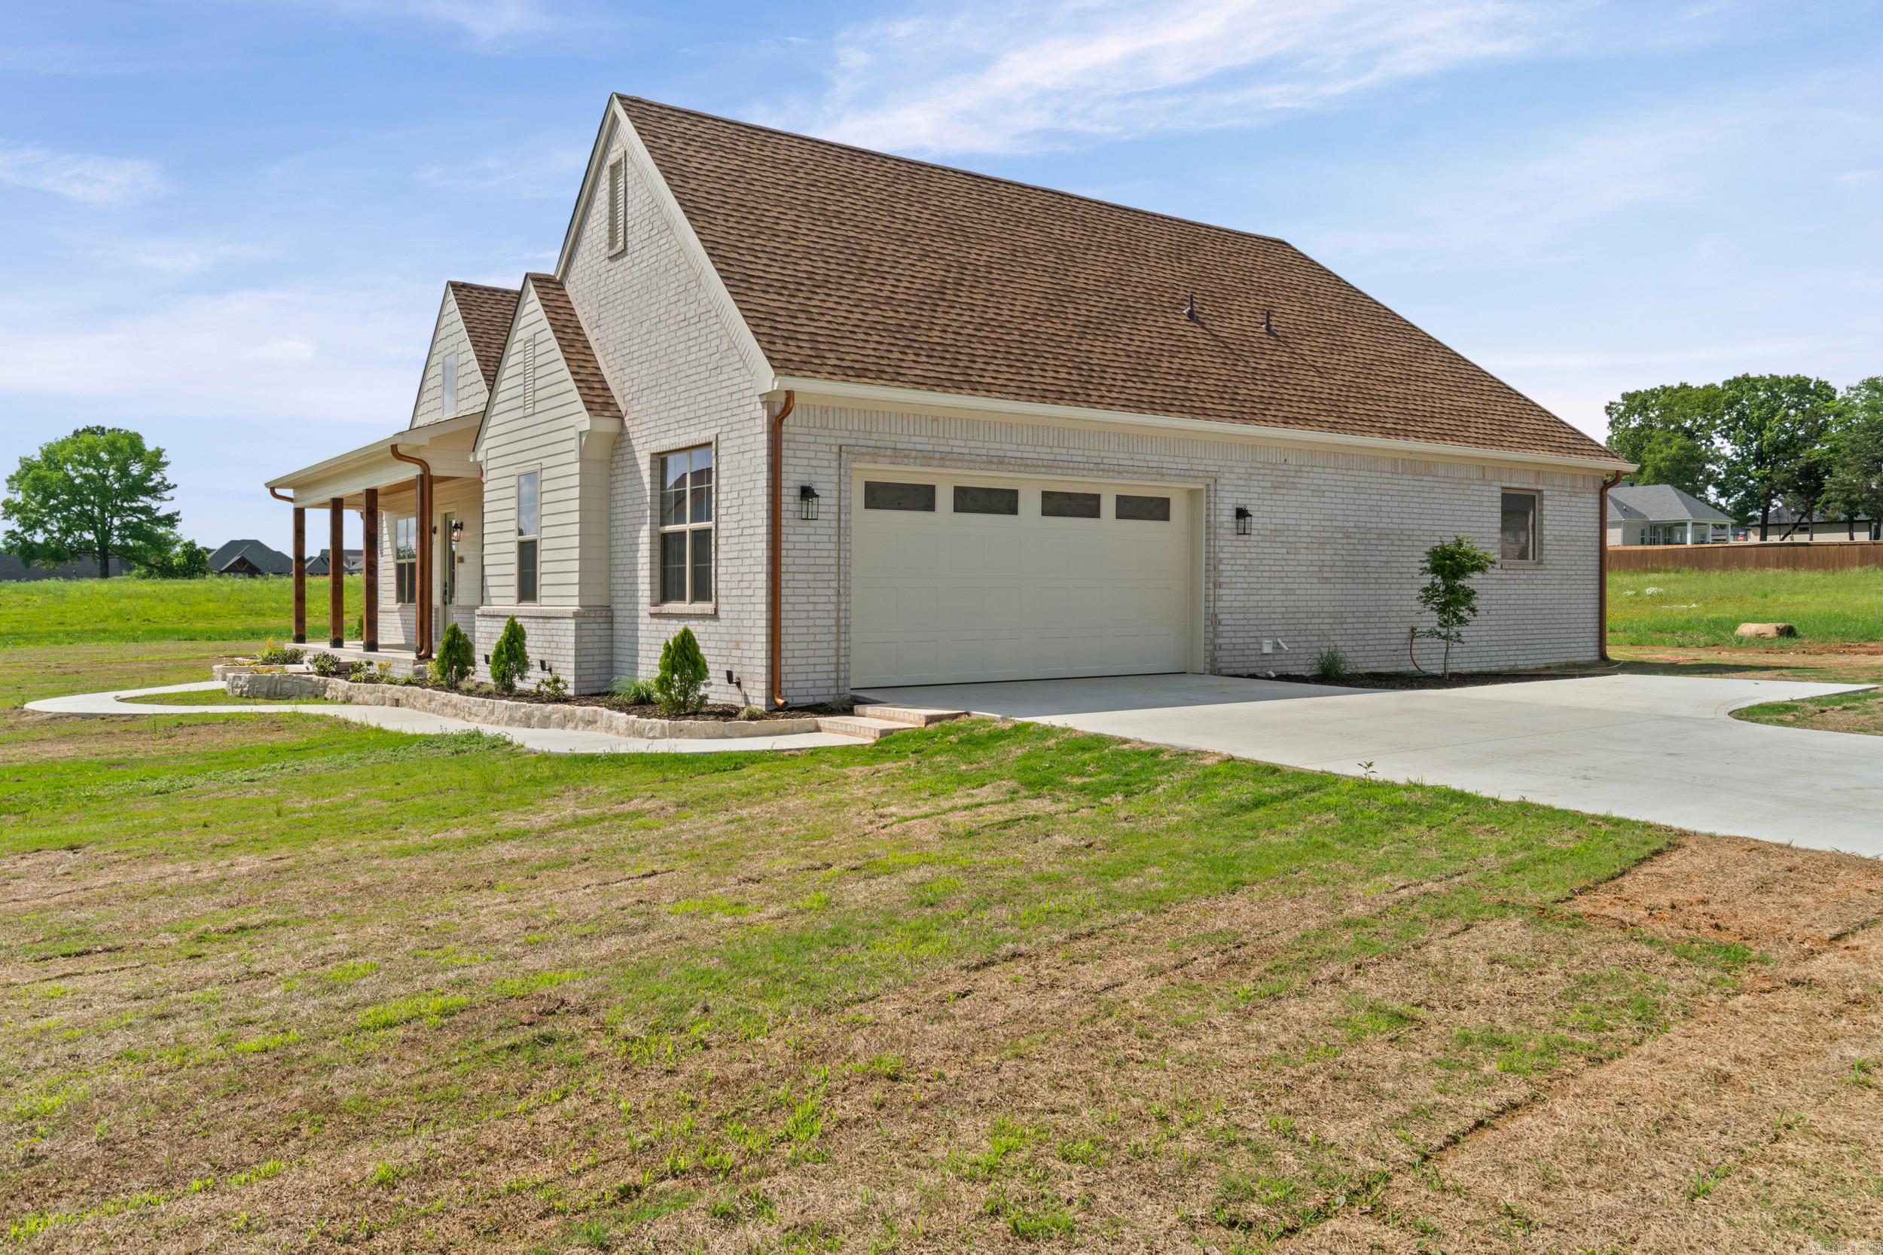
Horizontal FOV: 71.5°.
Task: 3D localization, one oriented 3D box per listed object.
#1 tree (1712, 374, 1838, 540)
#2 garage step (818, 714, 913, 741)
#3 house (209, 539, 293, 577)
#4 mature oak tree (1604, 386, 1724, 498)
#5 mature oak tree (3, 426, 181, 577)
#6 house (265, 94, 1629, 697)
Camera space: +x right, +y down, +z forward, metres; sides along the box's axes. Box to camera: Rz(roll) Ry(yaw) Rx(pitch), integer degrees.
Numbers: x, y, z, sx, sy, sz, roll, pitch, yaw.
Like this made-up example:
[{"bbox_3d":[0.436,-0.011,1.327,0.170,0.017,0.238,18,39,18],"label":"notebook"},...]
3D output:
[{"bbox_3d":[77.760,-15.241,122.000,10.600,16.800,10.600,-1,2,-36],"label":"tree"},{"bbox_3d":[-0.648,0.859,11.238,0.415,0.090,1.099,-1,2,-36],"label":"garage step"},{"bbox_3d":[-100.152,-9.516,190.000,13.500,6.600,14.000,-1,2,-36],"label":"house"},{"bbox_3d":[72.772,-16.194,132.000,11.000,17.000,11.000,-1,2,-36],"label":"mature oak tree"},{"bbox_3d":[-64.975,-9.567,100.000,12.000,11.700,12.200,-1,2,-36],"label":"mature oak tree"},{"bbox_3d":[-0.811,-3.151,24.990,18.425,7.370,18.559,-1,2,-36],"label":"house"}]

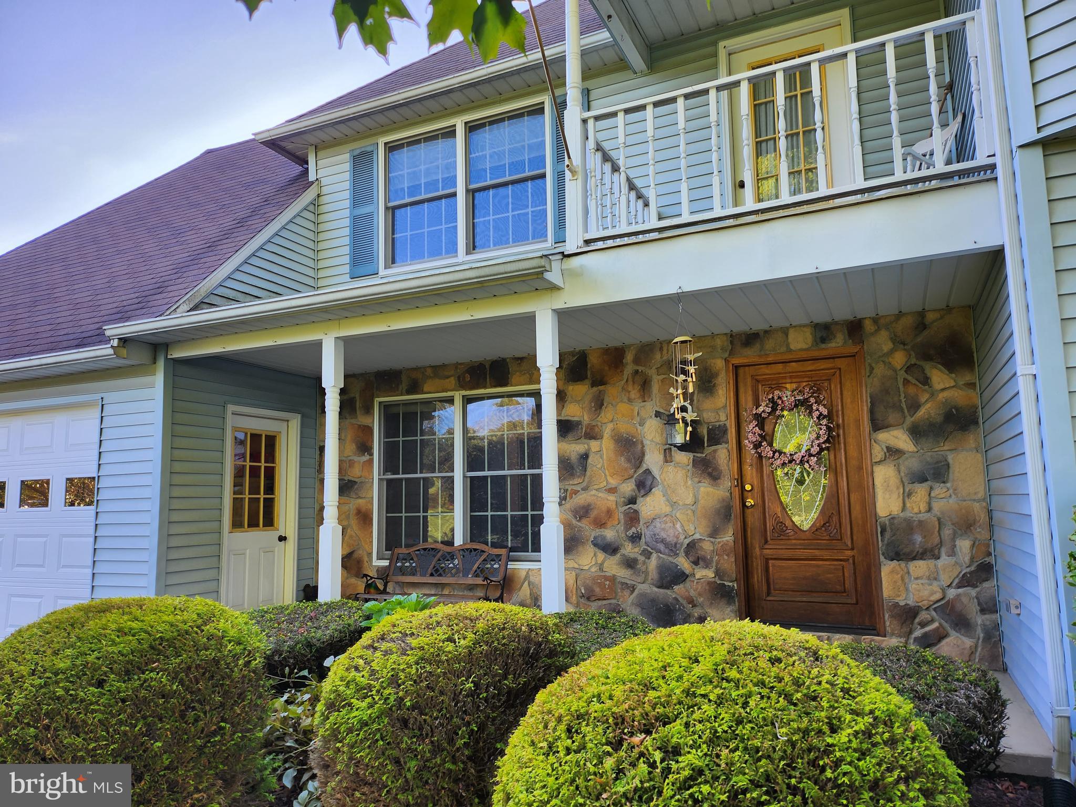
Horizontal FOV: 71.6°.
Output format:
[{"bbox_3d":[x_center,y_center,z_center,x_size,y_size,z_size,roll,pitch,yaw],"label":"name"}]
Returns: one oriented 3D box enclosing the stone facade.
[{"bbox_3d":[0.453,0.769,6.466,5.950,2.520,0.220,-4,-8,24],"label":"stone facade"}]

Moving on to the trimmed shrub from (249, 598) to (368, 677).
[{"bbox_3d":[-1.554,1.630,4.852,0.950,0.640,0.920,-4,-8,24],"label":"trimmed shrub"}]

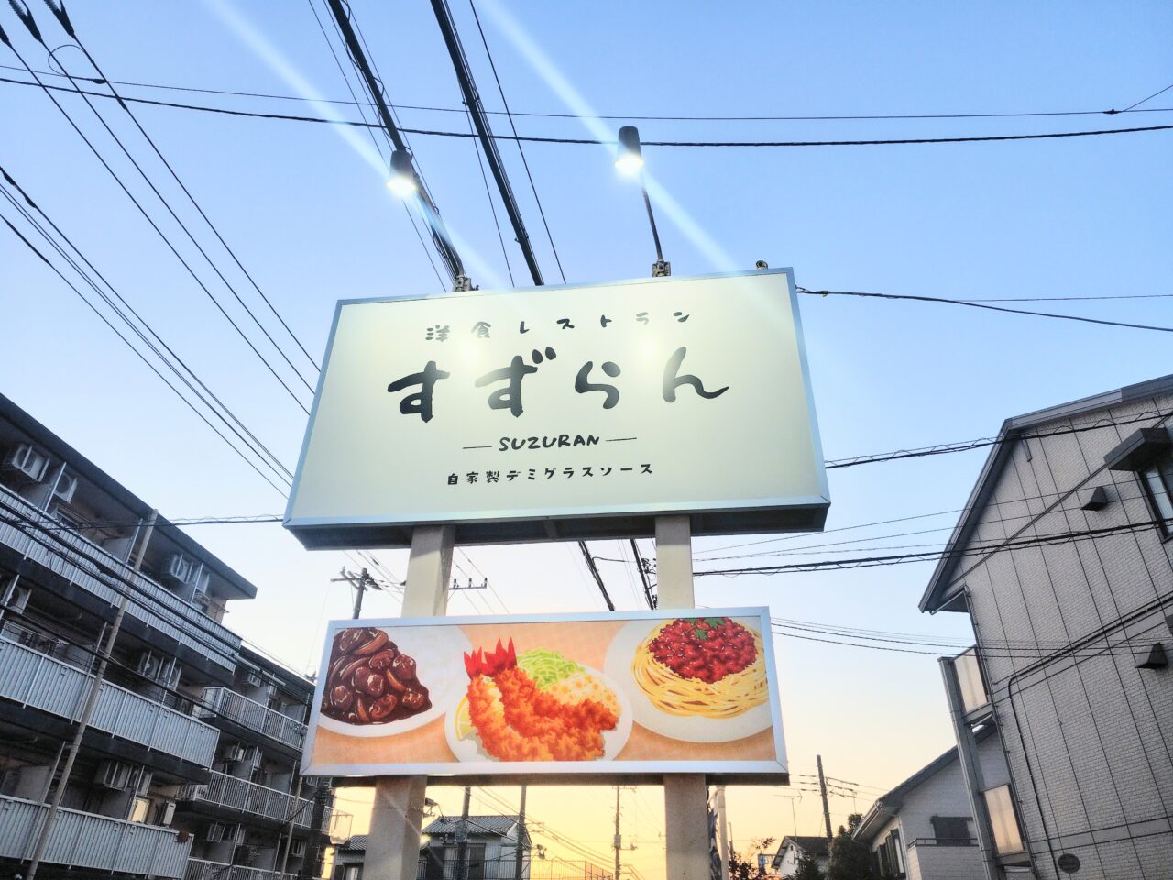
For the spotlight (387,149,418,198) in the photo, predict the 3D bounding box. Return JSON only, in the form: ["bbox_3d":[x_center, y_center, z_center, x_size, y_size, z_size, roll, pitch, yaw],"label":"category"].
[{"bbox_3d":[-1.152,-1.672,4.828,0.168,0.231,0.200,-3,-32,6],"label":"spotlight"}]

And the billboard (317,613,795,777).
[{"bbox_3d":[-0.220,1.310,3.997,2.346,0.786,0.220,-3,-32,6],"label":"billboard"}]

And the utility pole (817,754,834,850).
[{"bbox_3d":[12.418,21.119,39.425,0.320,9.700,0.320,-3,-32,6],"label":"utility pole"}]

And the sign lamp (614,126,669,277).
[{"bbox_3d":[0.380,-1.475,5.019,0.189,0.357,1.092,-8,-33,14],"label":"sign lamp"}]

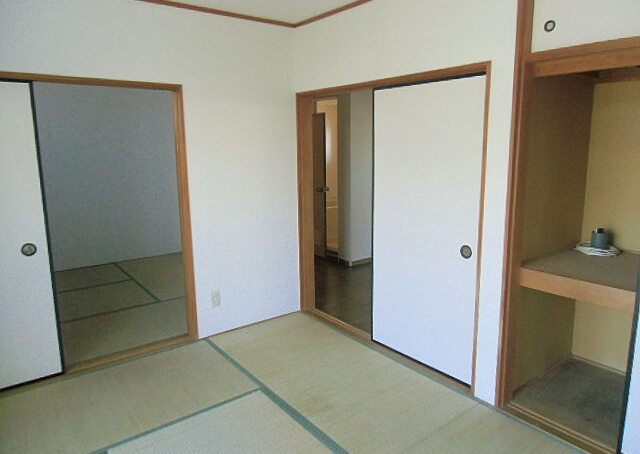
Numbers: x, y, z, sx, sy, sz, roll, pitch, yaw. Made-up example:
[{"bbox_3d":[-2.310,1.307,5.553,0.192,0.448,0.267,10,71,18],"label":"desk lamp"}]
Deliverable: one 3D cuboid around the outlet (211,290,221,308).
[{"bbox_3d":[-0.785,0.549,3.362,0.071,0.120,0.013,-9,13,-37],"label":"outlet"}]

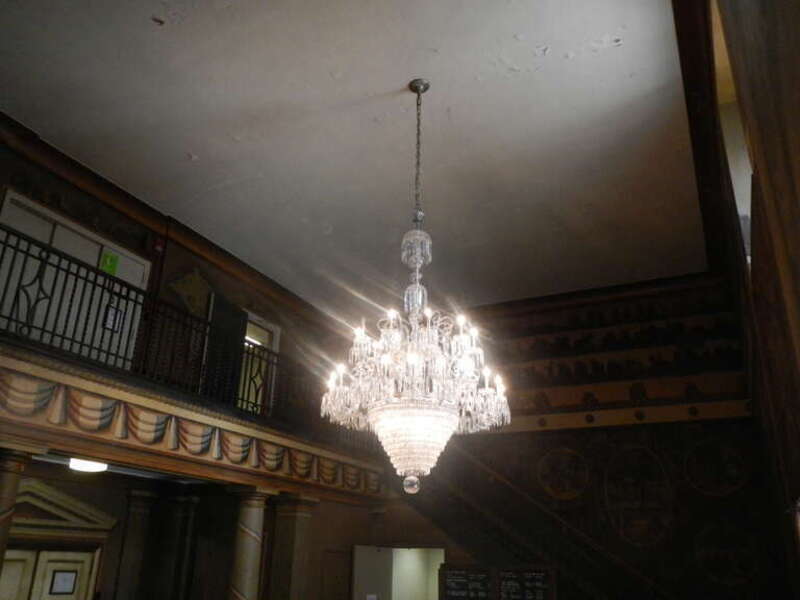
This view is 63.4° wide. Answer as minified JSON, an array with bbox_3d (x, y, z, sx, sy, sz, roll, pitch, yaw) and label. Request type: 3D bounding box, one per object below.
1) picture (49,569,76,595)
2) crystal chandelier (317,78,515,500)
[{"bbox_3d":[-3.877,3.265,7.480,0.025,0.250,0.322,-9,-24,24],"label":"picture"},{"bbox_3d":[0.155,-0.343,6.243,1.660,4.252,1.660,1,-22,0],"label":"crystal chandelier"}]

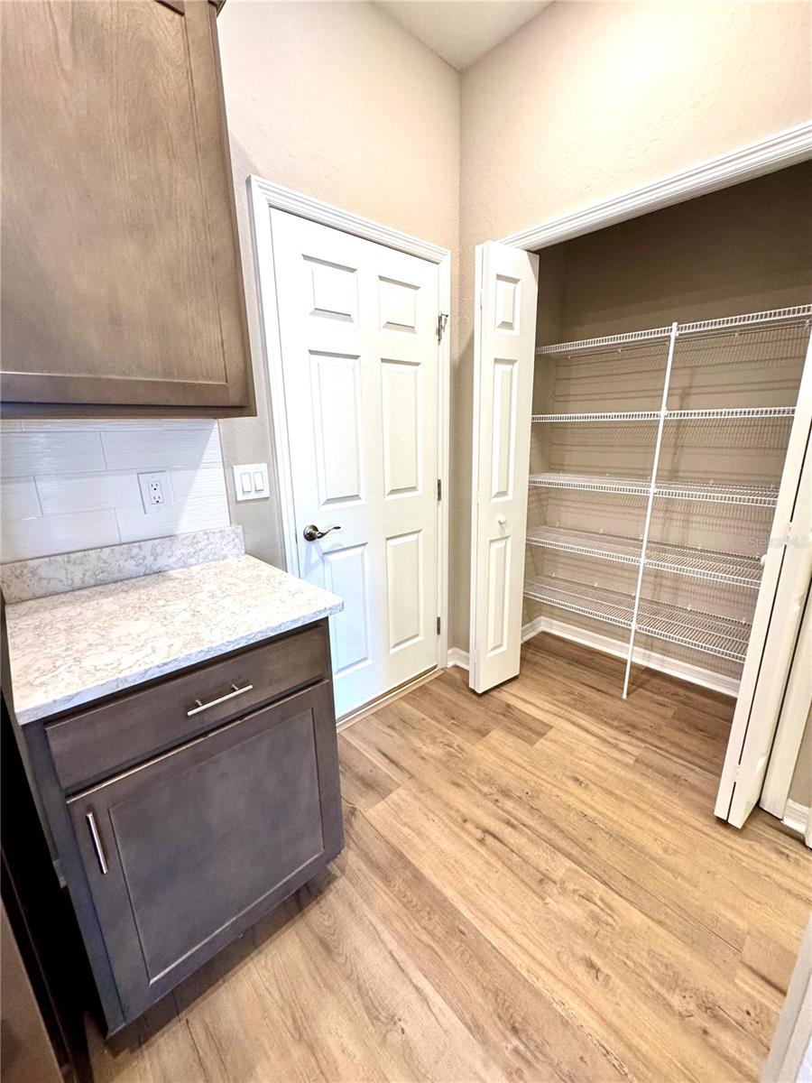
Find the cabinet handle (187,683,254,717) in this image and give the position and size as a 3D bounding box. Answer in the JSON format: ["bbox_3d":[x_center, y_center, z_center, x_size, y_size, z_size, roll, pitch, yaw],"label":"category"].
[{"bbox_3d":[-0.399,0.334,0.941,0.137,0.012,0.038,-14,20,-41],"label":"cabinet handle"}]

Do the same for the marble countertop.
[{"bbox_3d":[-0.613,0.172,1.155,0.649,0.029,0.634,-14,20,-41],"label":"marble countertop"}]

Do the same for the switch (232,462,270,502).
[{"bbox_3d":[-0.548,-0.211,1.562,0.124,0.125,0.010,-14,20,-41],"label":"switch"}]

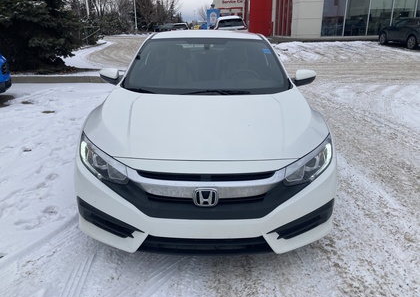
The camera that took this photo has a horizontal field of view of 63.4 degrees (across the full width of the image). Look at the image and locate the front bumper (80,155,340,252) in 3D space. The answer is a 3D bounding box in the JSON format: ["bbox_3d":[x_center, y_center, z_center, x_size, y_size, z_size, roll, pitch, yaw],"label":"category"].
[{"bbox_3d":[-0.019,0.292,2.072,1.750,0.560,0.590,0,19,-1],"label":"front bumper"}]

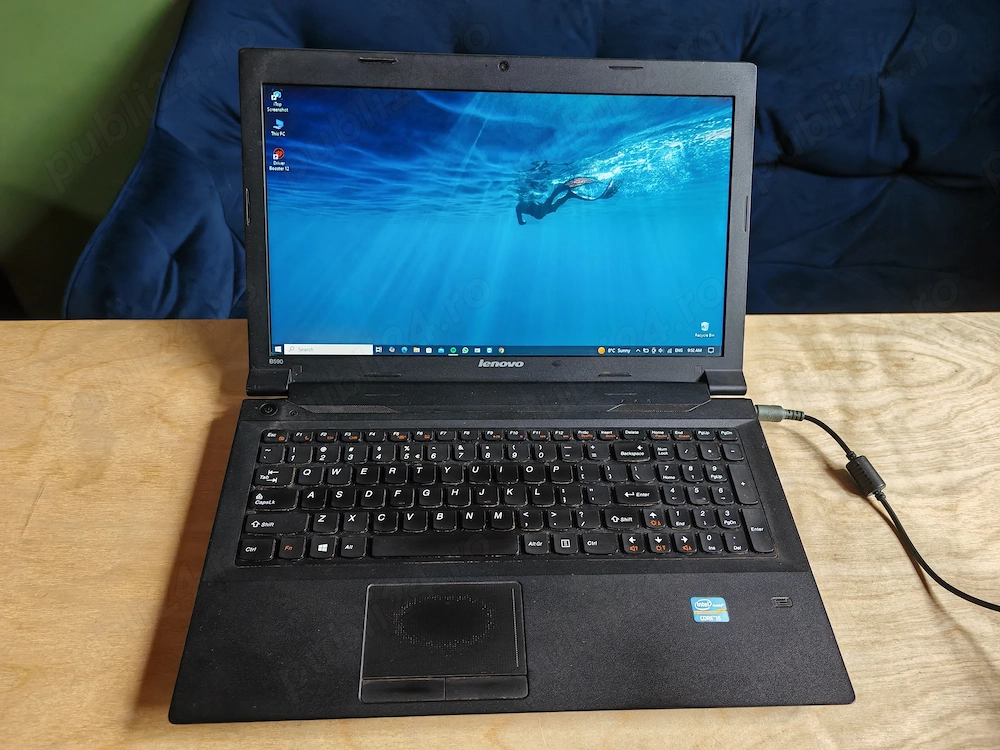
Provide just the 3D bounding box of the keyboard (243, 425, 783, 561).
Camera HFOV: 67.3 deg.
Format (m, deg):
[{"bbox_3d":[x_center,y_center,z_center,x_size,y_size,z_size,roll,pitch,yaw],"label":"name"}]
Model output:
[{"bbox_3d":[0.005,0.078,0.506,0.339,0.007,0.101,0,48,-4],"label":"keyboard"}]

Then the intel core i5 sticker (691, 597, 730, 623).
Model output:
[{"bbox_3d":[0.128,0.143,0.456,0.021,0.001,0.016,1,48,-3],"label":"intel core i5 sticker"}]

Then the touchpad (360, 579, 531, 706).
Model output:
[{"bbox_3d":[-0.032,0.153,0.435,0.094,0.003,0.070,0,48,-4],"label":"touchpad"}]

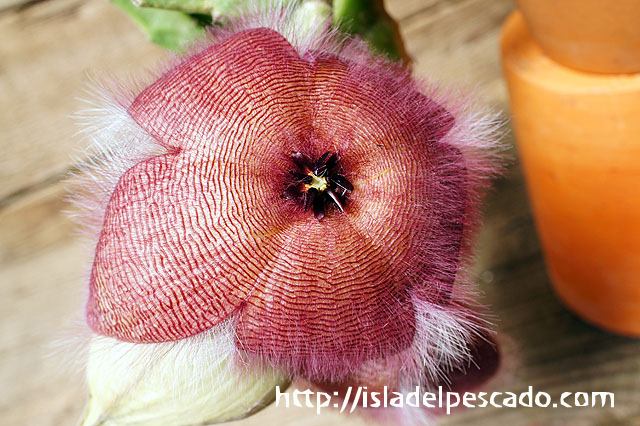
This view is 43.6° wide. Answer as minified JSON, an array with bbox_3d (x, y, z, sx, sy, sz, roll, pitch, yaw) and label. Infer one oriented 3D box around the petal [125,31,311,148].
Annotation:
[{"bbox_3d":[-0.028,-0.036,0.246,0.046,0.020,0.050,43,83,12],"label":"petal"}]

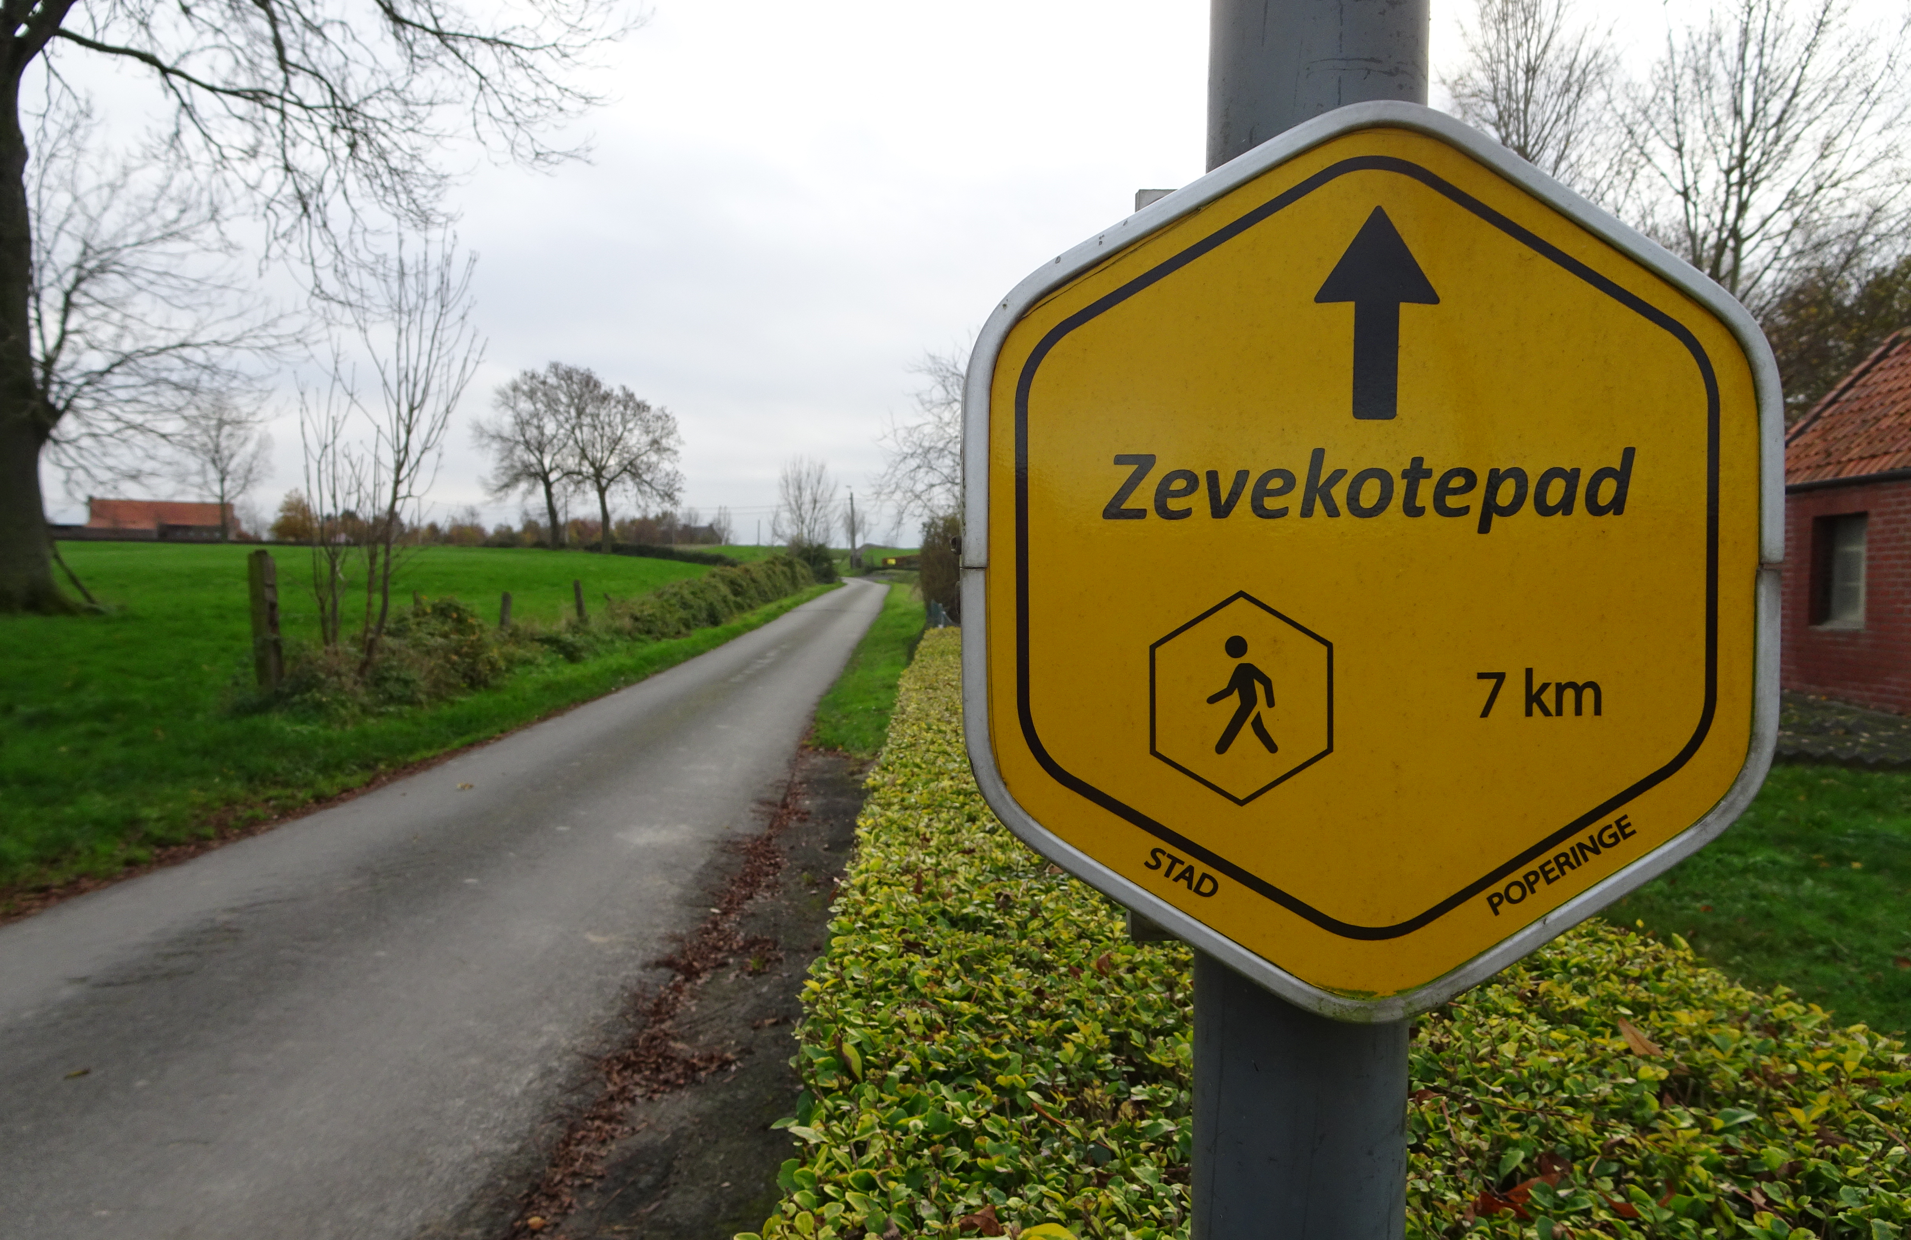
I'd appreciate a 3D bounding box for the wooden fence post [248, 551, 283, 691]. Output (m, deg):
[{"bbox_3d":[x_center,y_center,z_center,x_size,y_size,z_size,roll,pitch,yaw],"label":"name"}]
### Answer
[{"bbox_3d":[-6.923,0.015,13.300,0.230,1.454,0.200,-2,4,-35],"label":"wooden fence post"}]

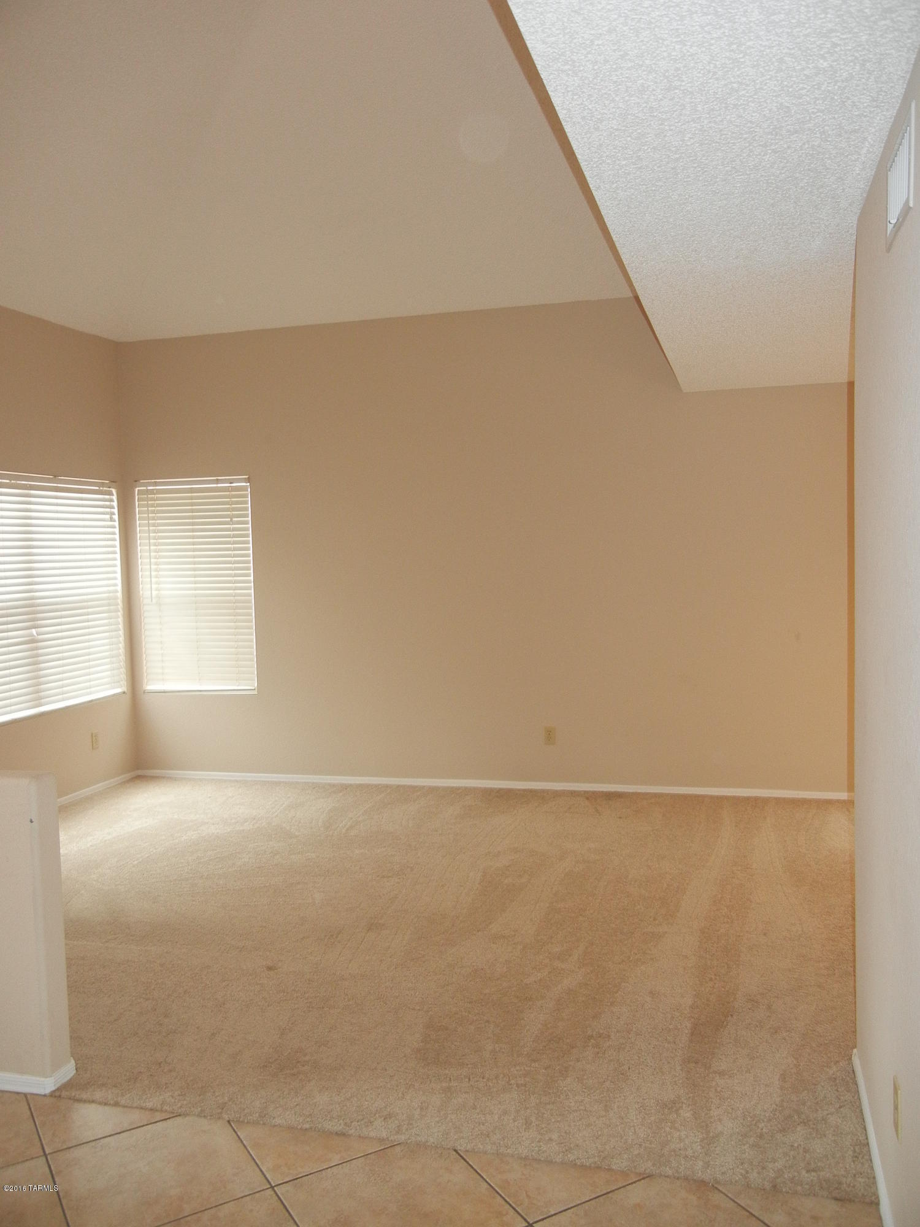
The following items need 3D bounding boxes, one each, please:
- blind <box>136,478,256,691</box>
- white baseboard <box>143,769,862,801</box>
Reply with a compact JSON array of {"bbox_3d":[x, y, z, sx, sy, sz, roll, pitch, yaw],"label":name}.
[{"bbox_3d":[-1.797,-0.190,7.273,0.854,1.446,0.060,-1,4,15],"label":"blind"},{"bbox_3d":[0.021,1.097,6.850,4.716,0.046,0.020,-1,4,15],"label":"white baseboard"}]

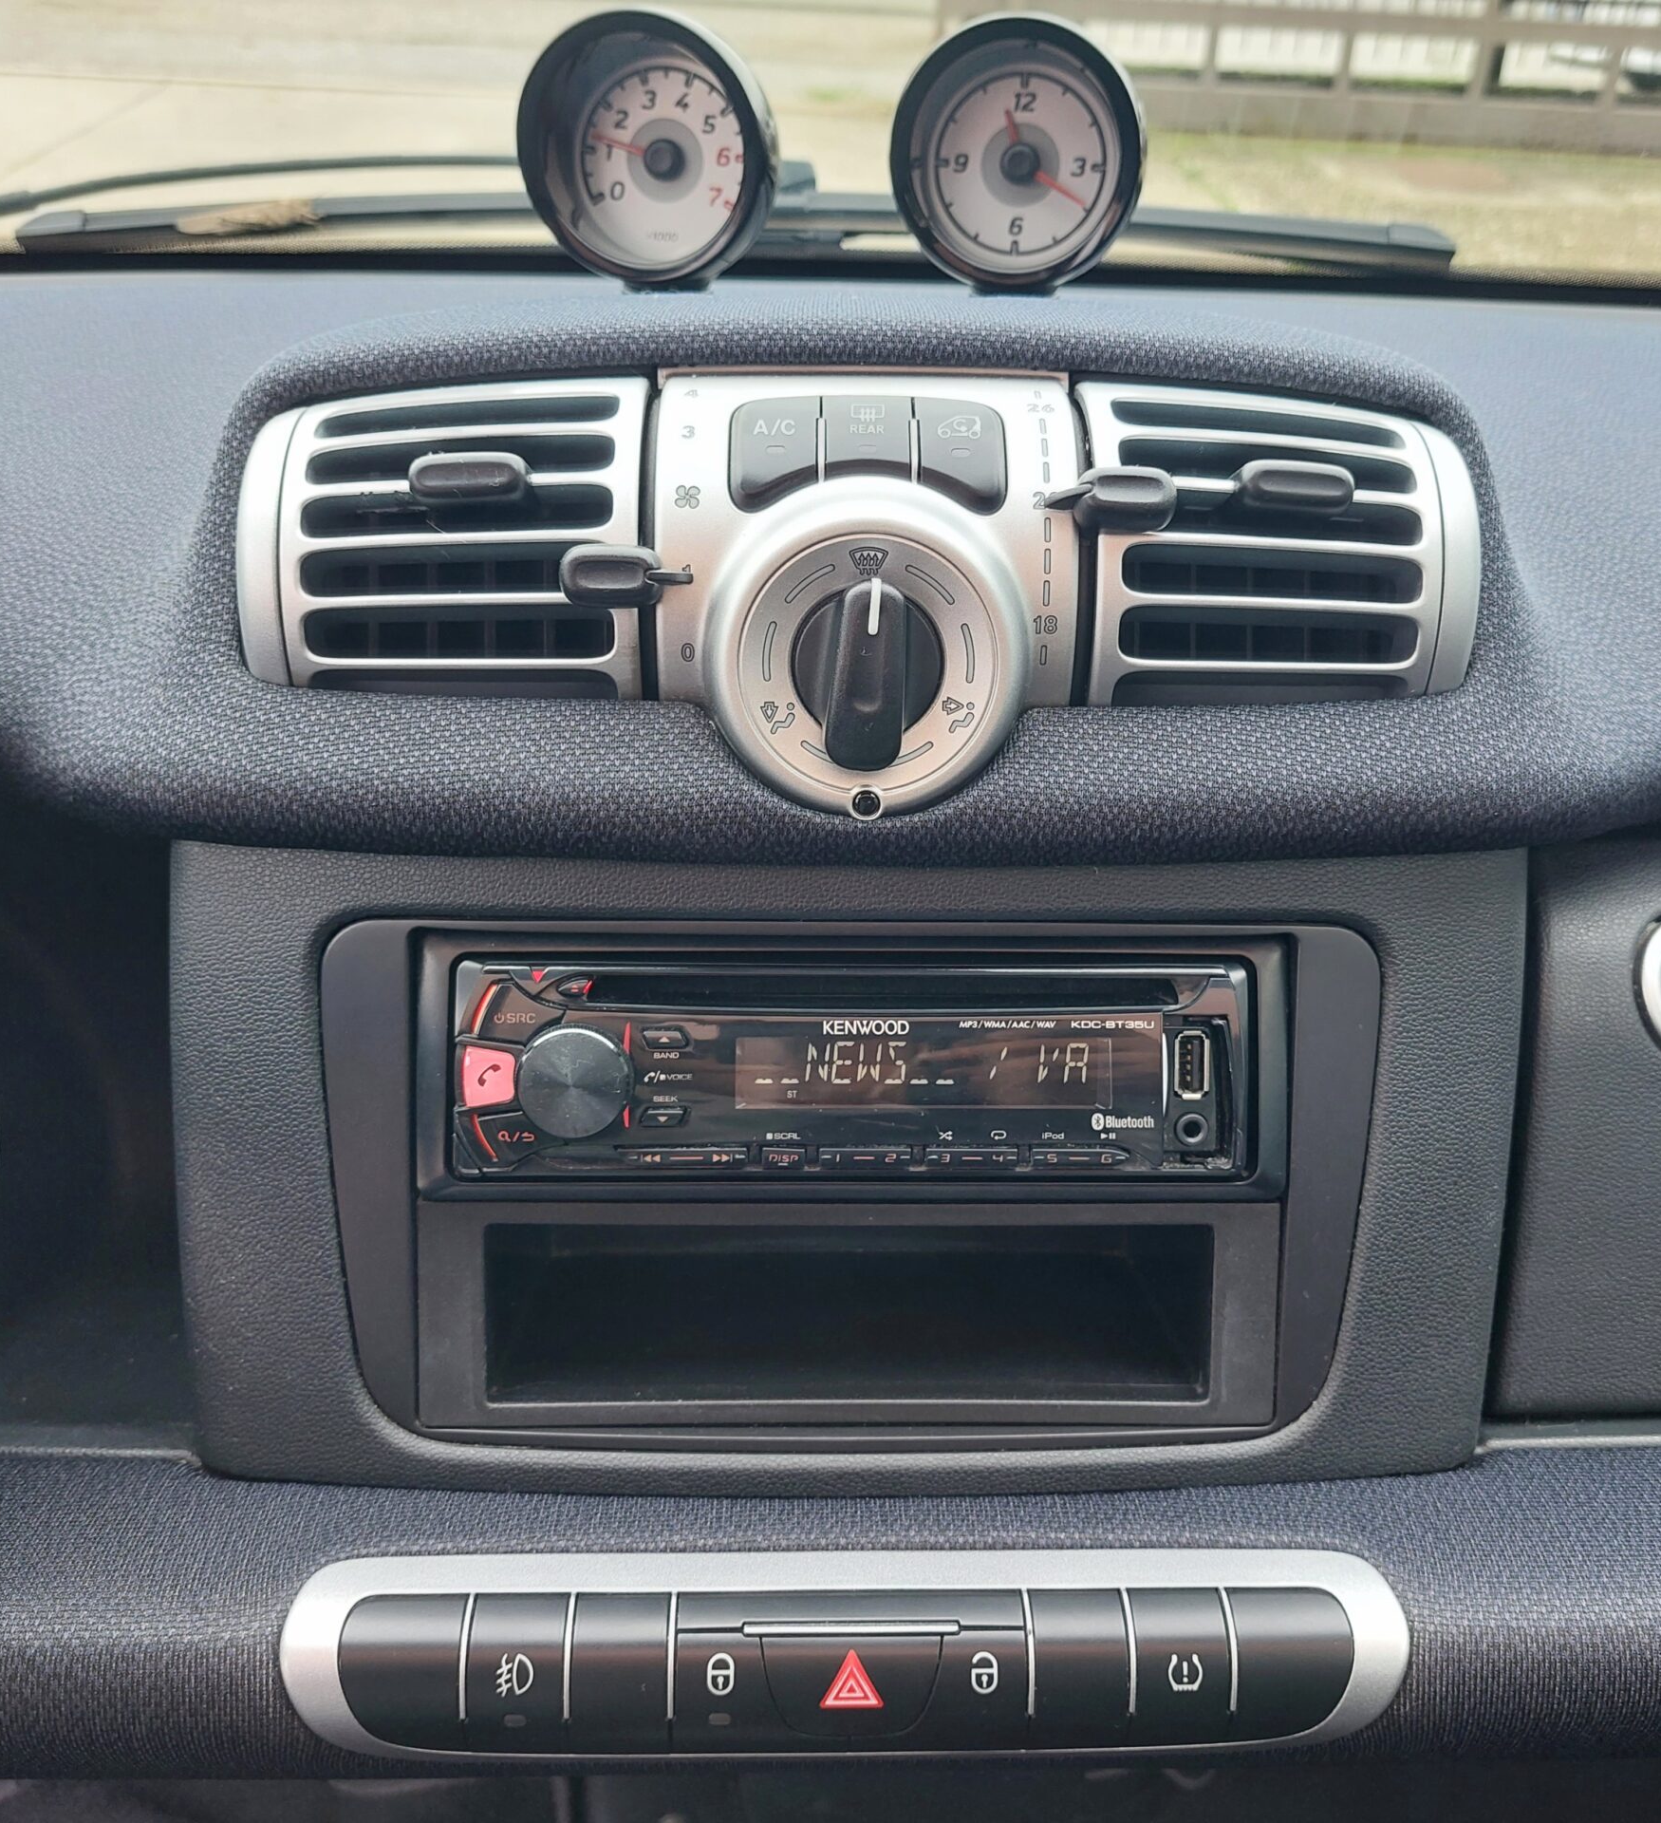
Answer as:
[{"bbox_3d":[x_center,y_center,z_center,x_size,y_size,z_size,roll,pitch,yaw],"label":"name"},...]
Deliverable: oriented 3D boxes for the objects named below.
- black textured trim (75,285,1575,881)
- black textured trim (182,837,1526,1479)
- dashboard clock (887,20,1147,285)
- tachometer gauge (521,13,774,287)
[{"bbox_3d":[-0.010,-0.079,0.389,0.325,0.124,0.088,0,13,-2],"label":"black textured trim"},{"bbox_3d":[0.004,0.057,0.388,0.296,0.146,0.043,0,3,-2],"label":"black textured trim"},{"bbox_3d":[0.046,-0.186,0.436,0.061,0.066,0.052,8,14,14],"label":"dashboard clock"},{"bbox_3d":[-0.043,-0.187,0.434,0.061,0.066,0.052,10,12,18],"label":"tachometer gauge"}]

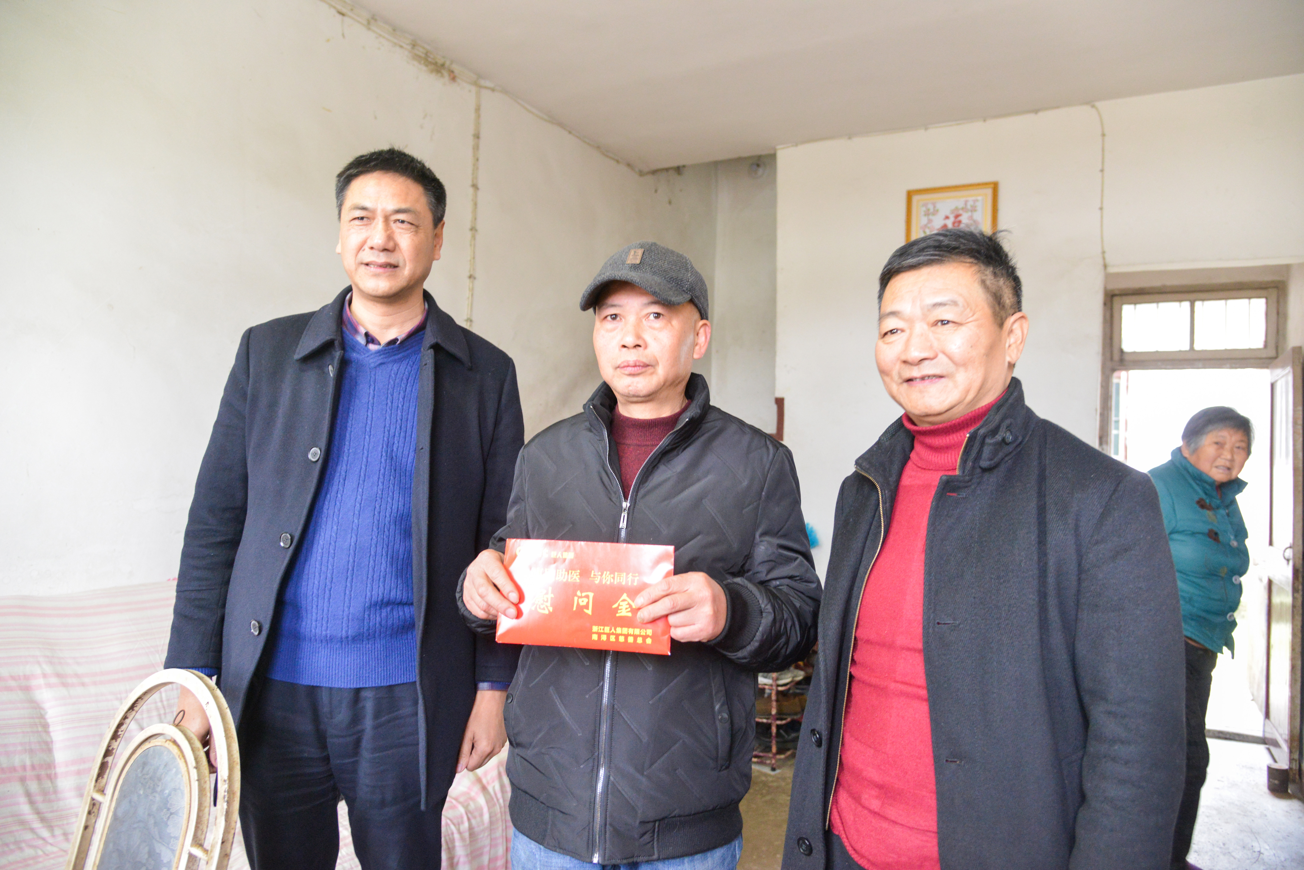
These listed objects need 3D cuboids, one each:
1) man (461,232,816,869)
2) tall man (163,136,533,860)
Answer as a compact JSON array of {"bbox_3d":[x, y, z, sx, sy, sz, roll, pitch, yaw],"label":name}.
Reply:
[{"bbox_3d":[-0.036,0.520,1.338,0.580,1.650,0.460,1,-1,15],"label":"man"},{"bbox_3d":[-0.517,0.400,1.437,0.580,1.750,0.380,2,-1,-6],"label":"tall man"}]

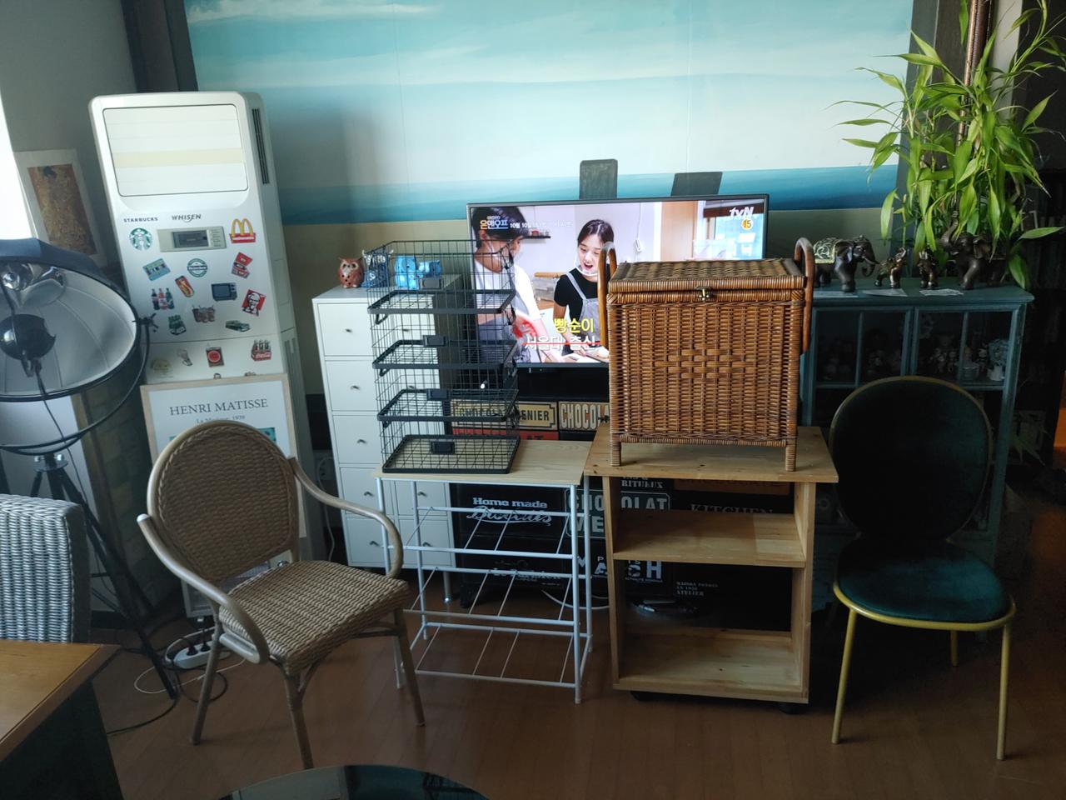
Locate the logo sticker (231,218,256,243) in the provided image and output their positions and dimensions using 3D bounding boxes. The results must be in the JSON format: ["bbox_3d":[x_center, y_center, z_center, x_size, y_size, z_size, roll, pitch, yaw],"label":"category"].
[{"bbox_3d":[-0.919,-0.534,2.536,0.079,0.077,0.008,-3,16,-1],"label":"logo sticker"}]

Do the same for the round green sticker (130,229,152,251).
[{"bbox_3d":[-1.229,-0.503,2.511,0.068,0.068,0.006,-6,17,-8],"label":"round green sticker"}]

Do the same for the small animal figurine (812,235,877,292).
[{"bbox_3d":[0.958,-0.424,2.482,0.075,0.160,0.176,-18,22,-42],"label":"small animal figurine"}]

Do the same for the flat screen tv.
[{"bbox_3d":[0.257,-0.377,2.648,0.976,0.555,0.068,1,17,14],"label":"flat screen tv"}]

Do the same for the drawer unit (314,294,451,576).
[{"bbox_3d":[-0.467,0.131,2.963,0.407,1.103,0.428,-1,17,8],"label":"drawer unit"}]

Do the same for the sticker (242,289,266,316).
[{"bbox_3d":[-0.907,-0.315,2.601,0.059,0.072,0.008,21,15,-8],"label":"sticker"}]

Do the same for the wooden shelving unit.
[{"bbox_3d":[0.486,0.472,2.256,0.619,0.716,0.337,0,17,12],"label":"wooden shelving unit"}]

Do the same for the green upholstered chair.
[{"bbox_3d":[1.019,0.423,2.120,0.440,0.864,0.528,1,17,13],"label":"green upholstered chair"}]

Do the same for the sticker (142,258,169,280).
[{"bbox_3d":[-1.204,-0.416,2.561,0.070,0.046,0.008,-23,16,5],"label":"sticker"}]

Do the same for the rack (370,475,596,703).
[{"bbox_3d":[-0.113,0.493,2.400,0.576,0.684,0.295,1,17,12],"label":"rack"}]

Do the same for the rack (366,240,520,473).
[{"bbox_3d":[-0.245,-0.130,2.260,0.364,0.601,0.297,-1,17,8],"label":"rack"}]

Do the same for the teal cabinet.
[{"bbox_3d":[1.152,0.186,2.602,0.629,1.095,0.355,1,17,14],"label":"teal cabinet"}]

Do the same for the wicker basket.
[{"bbox_3d":[0.443,-0.133,2.069,0.518,0.555,0.280,1,17,13],"label":"wicker basket"}]

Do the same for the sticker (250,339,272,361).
[{"bbox_3d":[-0.896,-0.163,2.646,0.066,0.068,0.008,-3,16,-1],"label":"sticker"}]

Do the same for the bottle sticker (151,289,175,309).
[{"bbox_3d":[-1.188,-0.322,2.571,0.070,0.071,0.006,-6,17,-8],"label":"bottle sticker"}]

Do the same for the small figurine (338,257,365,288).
[{"bbox_3d":[-0.648,-0.455,2.855,0.073,0.099,0.064,-5,16,-5],"label":"small figurine"}]

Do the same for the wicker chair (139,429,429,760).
[{"bbox_3d":[-0.643,0.501,2.131,0.507,0.879,0.502,9,20,34],"label":"wicker chair"}]

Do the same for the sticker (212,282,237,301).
[{"bbox_3d":[-0.997,-0.347,2.588,0.079,0.056,0.008,-3,16,-1],"label":"sticker"}]

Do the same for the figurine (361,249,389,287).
[{"bbox_3d":[-0.554,-0.467,2.833,0.089,0.123,0.075,-4,16,-4],"label":"figurine"}]

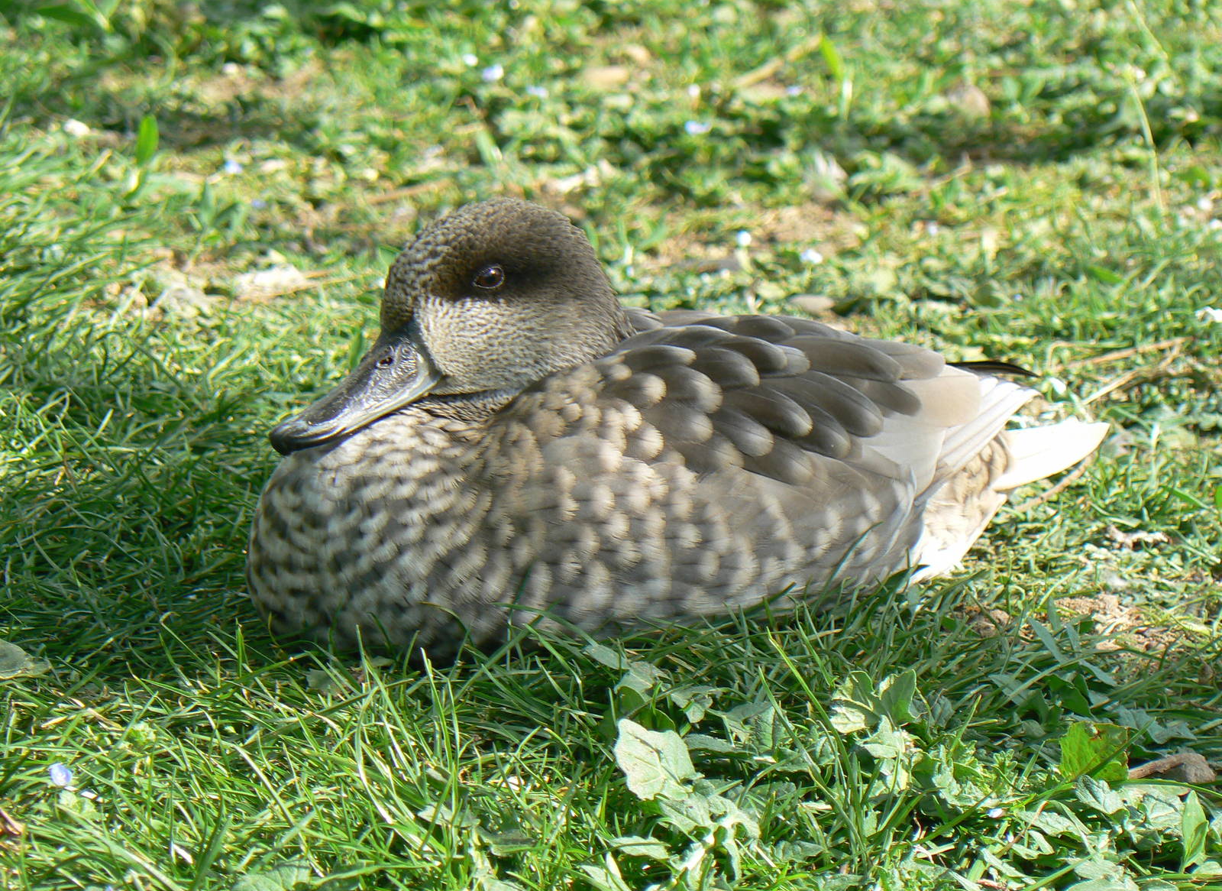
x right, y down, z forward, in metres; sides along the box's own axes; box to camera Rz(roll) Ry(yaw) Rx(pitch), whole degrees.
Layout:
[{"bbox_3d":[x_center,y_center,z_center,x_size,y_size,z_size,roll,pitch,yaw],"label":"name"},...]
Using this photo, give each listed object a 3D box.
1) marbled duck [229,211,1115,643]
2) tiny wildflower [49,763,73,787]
[{"bbox_3d":[0.024,-0.017,2.650,0.285,0.138,0.145,-10,22,-25],"label":"marbled duck"},{"bbox_3d":[-0.158,0.094,2.510,0.007,0.005,0.007,0,20,0],"label":"tiny wildflower"}]

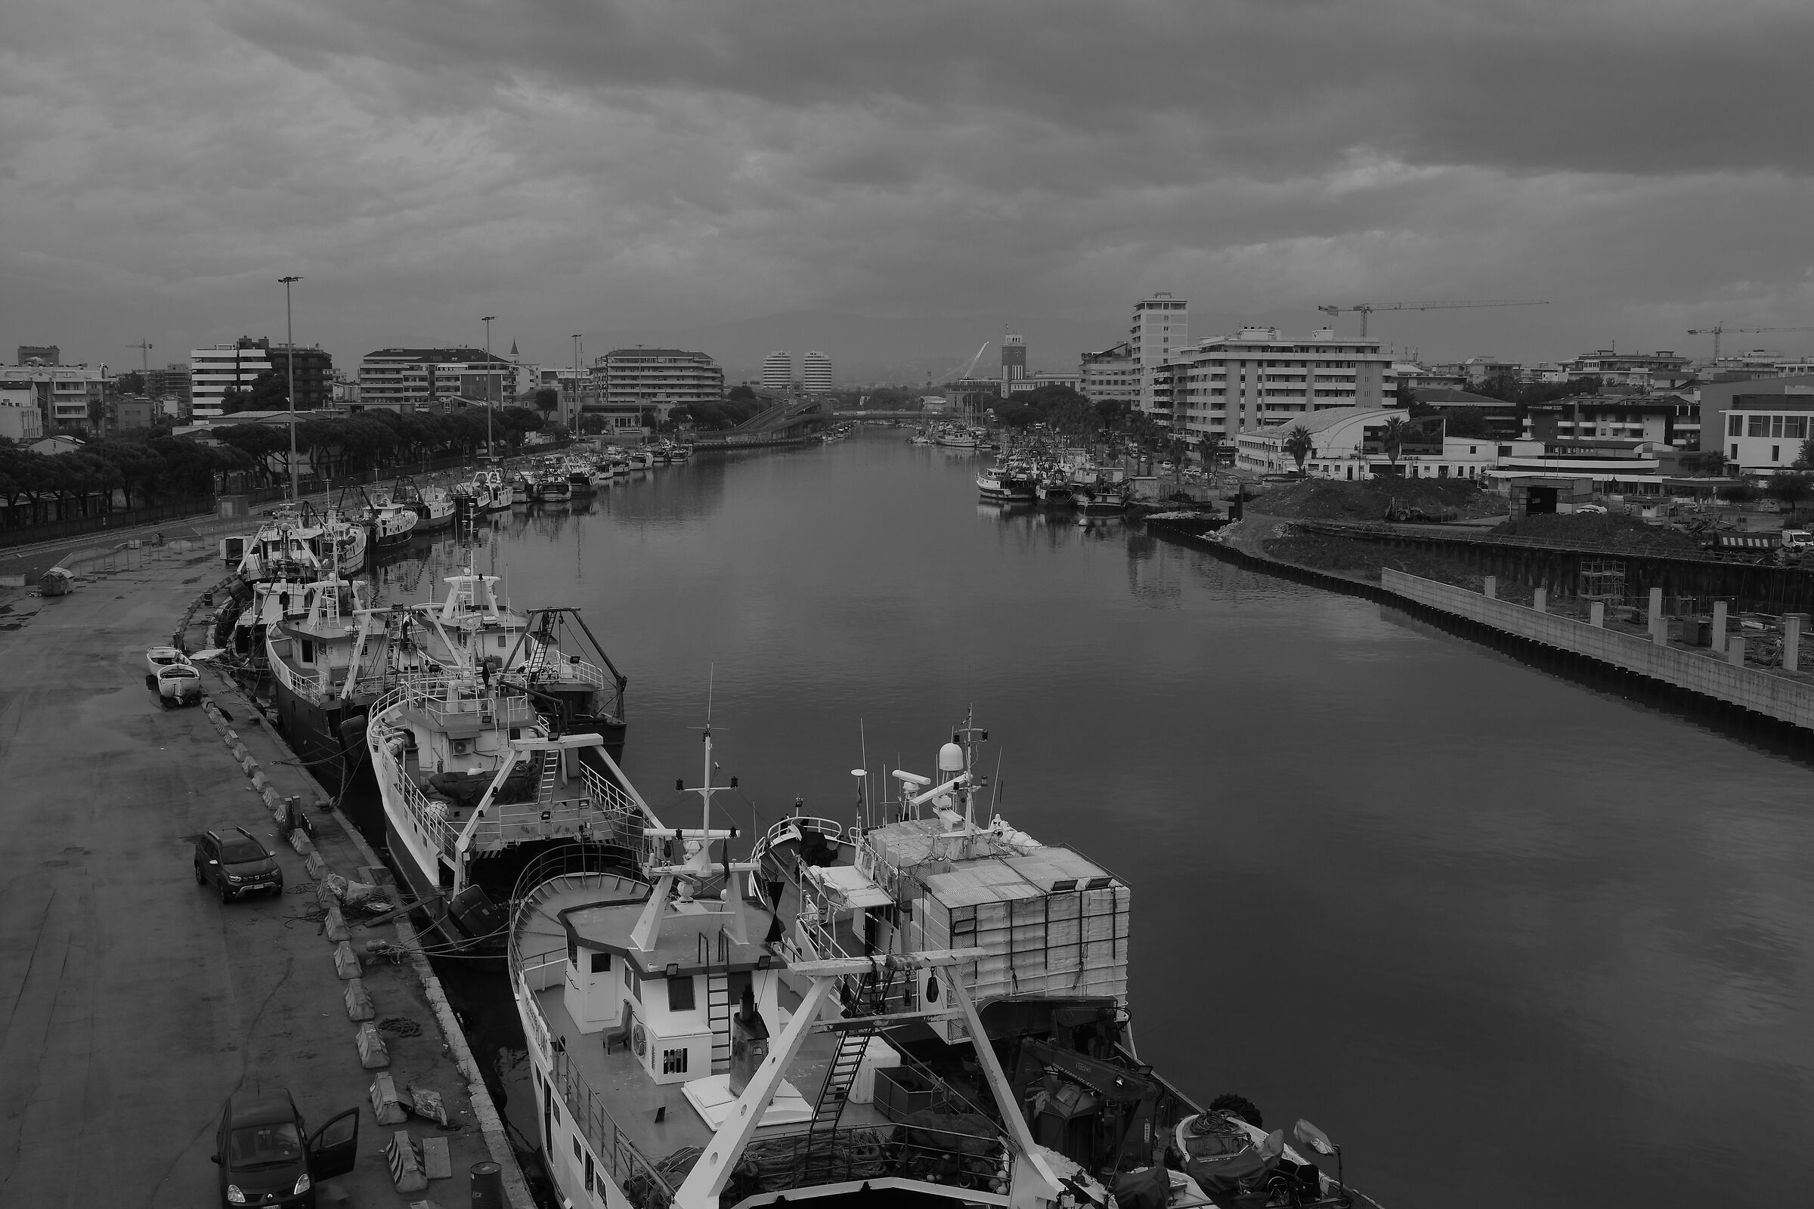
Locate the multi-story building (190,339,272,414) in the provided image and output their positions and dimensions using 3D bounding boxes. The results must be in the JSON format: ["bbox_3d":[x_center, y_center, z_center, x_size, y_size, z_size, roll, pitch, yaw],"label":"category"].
[{"bbox_3d":[-181.030,-56.640,474.640,20.000,28.000,13.000,0,7,0],"label":"multi-story building"}]

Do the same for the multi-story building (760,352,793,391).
[{"bbox_3d":[-115.990,-202.630,1577.050,24.500,46.000,22.000,0,7,0],"label":"multi-story building"}]

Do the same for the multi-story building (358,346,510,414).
[{"bbox_3d":[-153.290,-69.640,576.980,46.470,27.880,20.000,1,7,2],"label":"multi-story building"}]

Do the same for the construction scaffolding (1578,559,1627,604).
[{"bbox_3d":[63.715,-2.142,161.467,1.600,4.000,3.600,-7,10,-45],"label":"construction scaffolding"}]

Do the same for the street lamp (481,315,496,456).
[{"bbox_3d":[-93.145,-48.172,392.977,3.200,30.800,2.800,-2,7,-17],"label":"street lamp"}]

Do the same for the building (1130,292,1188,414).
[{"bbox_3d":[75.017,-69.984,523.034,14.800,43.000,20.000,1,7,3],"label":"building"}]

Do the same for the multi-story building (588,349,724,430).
[{"bbox_3d":[-93.060,-79.100,652.220,44.000,28.800,20.000,-3,8,-22],"label":"multi-story building"}]

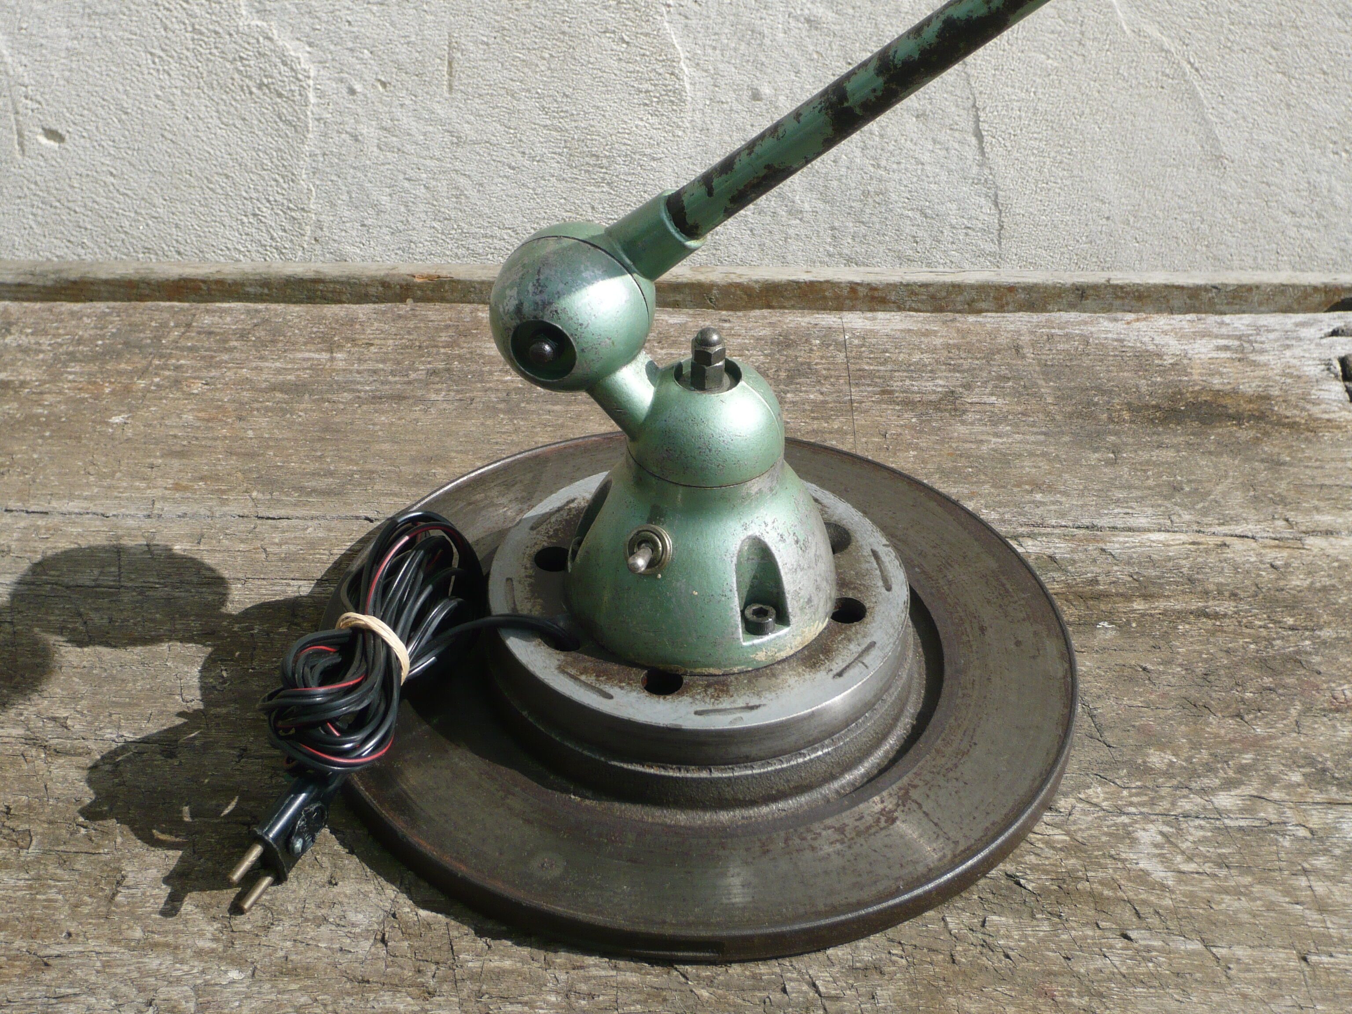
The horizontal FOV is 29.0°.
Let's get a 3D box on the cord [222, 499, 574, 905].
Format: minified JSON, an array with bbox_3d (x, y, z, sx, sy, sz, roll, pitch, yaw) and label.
[{"bbox_3d":[-0.108,0.082,1.079,0.118,0.062,0.211,12,39,12],"label":"cord"}]

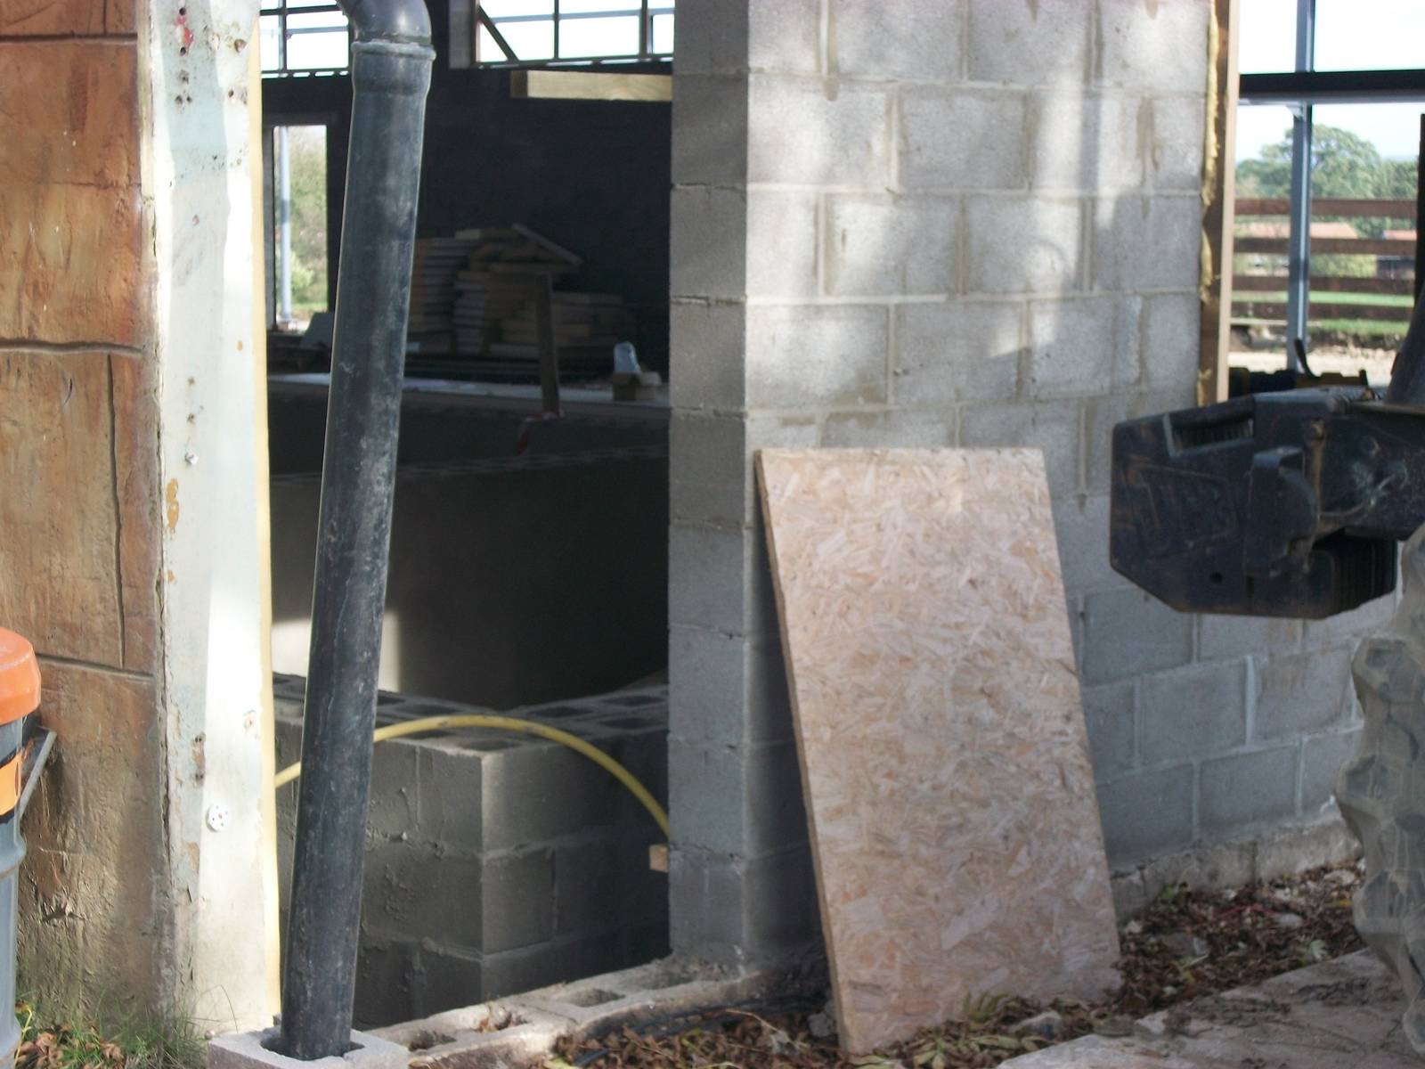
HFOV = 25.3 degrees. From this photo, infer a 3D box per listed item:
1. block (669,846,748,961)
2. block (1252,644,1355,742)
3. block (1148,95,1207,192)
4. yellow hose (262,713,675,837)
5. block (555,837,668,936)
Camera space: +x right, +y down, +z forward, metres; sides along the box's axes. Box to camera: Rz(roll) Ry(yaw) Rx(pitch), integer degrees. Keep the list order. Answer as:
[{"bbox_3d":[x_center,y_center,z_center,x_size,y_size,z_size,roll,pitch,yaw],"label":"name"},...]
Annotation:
[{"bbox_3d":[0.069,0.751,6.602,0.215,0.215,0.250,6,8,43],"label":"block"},{"bbox_3d":[1.387,0.391,7.979,0.215,0.215,0.440,6,8,44],"label":"block"},{"bbox_3d":[1.003,-0.916,7.436,0.215,0.215,0.213,6,8,44],"label":"block"},{"bbox_3d":[-0.495,0.495,6.500,0.950,0.280,0.220,-3,7,-31],"label":"yellow hose"},{"bbox_3d":[-0.271,0.770,7.302,0.215,0.215,0.440,6,9,43],"label":"block"}]

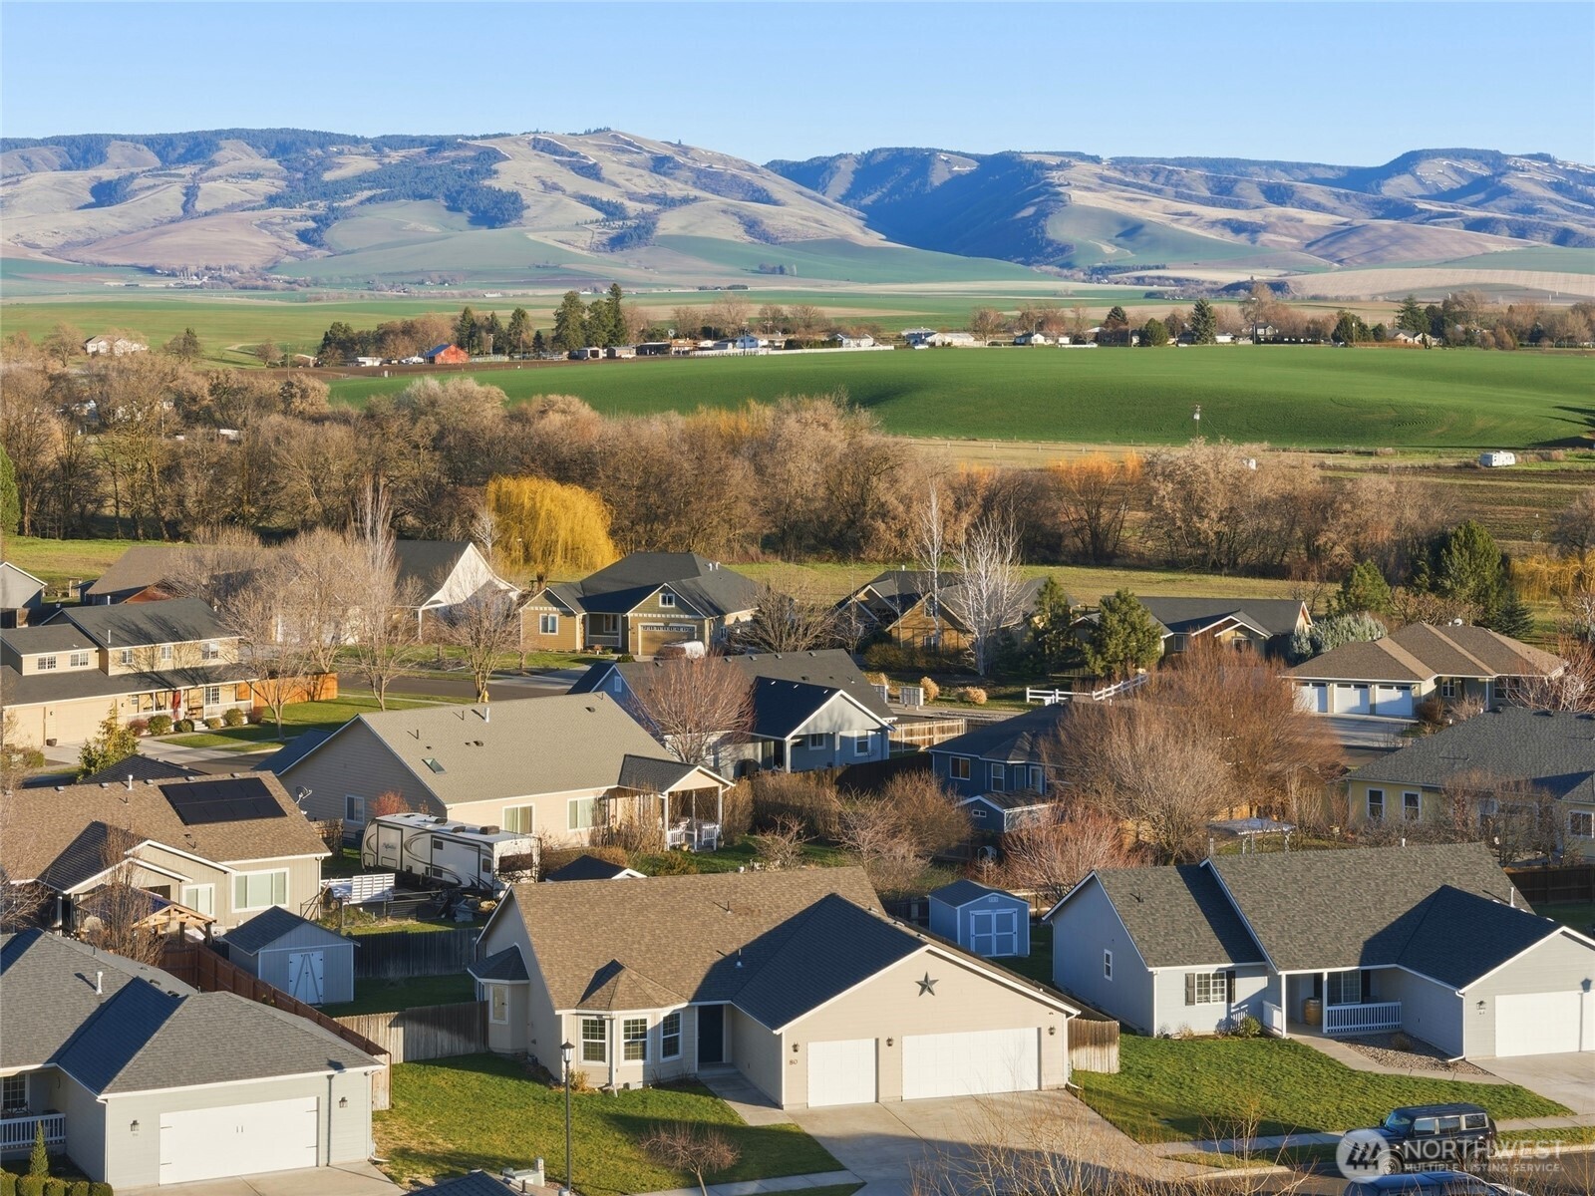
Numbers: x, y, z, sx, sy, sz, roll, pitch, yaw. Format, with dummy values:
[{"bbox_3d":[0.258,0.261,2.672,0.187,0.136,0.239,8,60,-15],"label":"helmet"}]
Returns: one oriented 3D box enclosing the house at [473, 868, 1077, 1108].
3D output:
[{"bbox_3d":[-1.497,13.093,113.906,17.600,5.900,18.100,-1,5,-17],"label":"house"}]

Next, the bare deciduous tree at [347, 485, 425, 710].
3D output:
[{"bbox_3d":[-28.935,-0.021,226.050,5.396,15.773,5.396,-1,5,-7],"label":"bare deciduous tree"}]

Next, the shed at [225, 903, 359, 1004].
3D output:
[{"bbox_3d":[-19.463,13.732,124.139,4.240,3.220,4.150,-2,5,-25],"label":"shed"}]

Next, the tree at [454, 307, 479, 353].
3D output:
[{"bbox_3d":[-104.318,-84.333,1016.523,7.881,15.068,7.881,0,5,0],"label":"tree"}]

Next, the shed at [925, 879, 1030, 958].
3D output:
[{"bbox_3d":[7.379,13.003,130.781,3.150,2.600,3.400,-1,5,-18],"label":"shed"}]

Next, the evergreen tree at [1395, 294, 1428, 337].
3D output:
[{"bbox_3d":[232.367,-104.823,1219.159,12.000,19.300,12.000,0,5,0],"label":"evergreen tree"}]

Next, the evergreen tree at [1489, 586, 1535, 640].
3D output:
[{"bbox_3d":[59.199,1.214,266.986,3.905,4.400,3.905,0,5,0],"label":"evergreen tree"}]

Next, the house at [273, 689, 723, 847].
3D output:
[{"bbox_3d":[-14.815,8.500,161.212,15.600,6.500,19.000,-4,6,-41],"label":"house"}]

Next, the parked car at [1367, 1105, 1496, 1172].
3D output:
[{"bbox_3d":[18.943,16.346,97.884,4.820,1.870,1.950,-2,5,-17],"label":"parked car"}]

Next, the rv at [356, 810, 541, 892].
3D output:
[{"bbox_3d":[-16.040,11.878,147.844,2.580,3.400,10.900,-4,6,-41],"label":"rv"}]

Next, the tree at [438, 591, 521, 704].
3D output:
[{"bbox_3d":[-22.699,3.525,230.587,5.852,8.055,5.852,0,5,-6],"label":"tree"}]

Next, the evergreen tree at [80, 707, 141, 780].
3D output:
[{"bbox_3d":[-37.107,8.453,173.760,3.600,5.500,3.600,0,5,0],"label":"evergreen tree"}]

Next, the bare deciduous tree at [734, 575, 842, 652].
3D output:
[{"bbox_3d":[-0.809,1.392,247.945,7.825,6.539,7.434,0,5,0],"label":"bare deciduous tree"}]

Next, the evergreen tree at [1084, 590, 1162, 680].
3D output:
[{"bbox_3d":[24.752,2.853,244.691,6.100,7.100,6.000,0,5,0],"label":"evergreen tree"}]

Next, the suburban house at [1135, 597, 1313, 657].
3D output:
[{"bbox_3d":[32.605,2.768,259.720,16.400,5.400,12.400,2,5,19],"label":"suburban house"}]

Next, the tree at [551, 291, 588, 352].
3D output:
[{"bbox_3d":[-71.696,-86.962,1016.303,11.428,19.561,10.857,0,5,0],"label":"tree"}]

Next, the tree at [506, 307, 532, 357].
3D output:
[{"bbox_3d":[-93.195,-88.776,1076.356,8.762,16.577,8.762,0,5,-5],"label":"tree"}]

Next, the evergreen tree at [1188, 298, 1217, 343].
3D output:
[{"bbox_3d":[150.811,-102.530,1199.264,9.600,16.900,9.600,0,5,0],"label":"evergreen tree"}]

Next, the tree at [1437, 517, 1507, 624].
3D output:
[{"bbox_3d":[59.930,-2.043,286.564,6.300,10.000,6.300,0,5,0],"label":"tree"}]

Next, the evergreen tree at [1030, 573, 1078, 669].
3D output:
[{"bbox_3d":[20.215,2.053,253.669,4.000,7.600,4.000,0,5,0],"label":"evergreen tree"}]

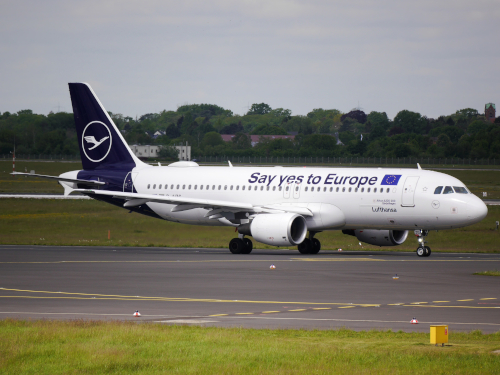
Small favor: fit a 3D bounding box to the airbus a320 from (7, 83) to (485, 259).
[{"bbox_3d":[1.020,-1.336,296.495,37.570,11.760,34.100,1,1,39],"label":"airbus a320"}]

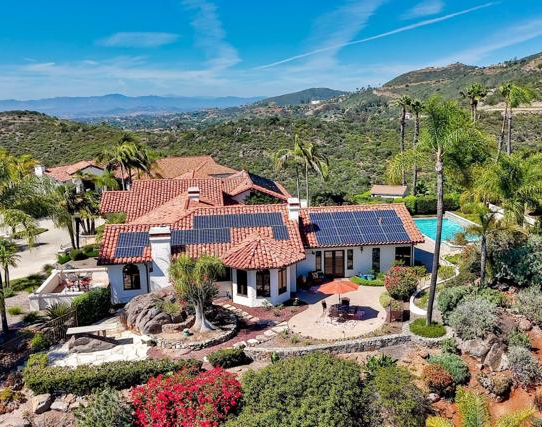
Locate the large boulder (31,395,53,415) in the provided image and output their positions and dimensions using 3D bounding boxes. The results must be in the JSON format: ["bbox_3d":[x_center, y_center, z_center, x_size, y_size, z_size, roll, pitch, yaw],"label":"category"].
[{"bbox_3d":[-10.730,8.950,21.650,0.950,0.850,0.800,-1,13,0],"label":"large boulder"}]

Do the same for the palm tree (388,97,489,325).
[{"bbox_3d":[9.050,0.250,25.400,5.100,12.600,5.100,4,14,20],"label":"palm tree"}]

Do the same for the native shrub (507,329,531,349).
[{"bbox_3d":[13.450,6.800,25.050,1.150,1.000,1.050,-1,13,0],"label":"native shrub"}]

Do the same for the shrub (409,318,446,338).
[{"bbox_3d":[8.732,6.403,25.815,1.898,0.445,1.898,4,14,19],"label":"shrub"}]

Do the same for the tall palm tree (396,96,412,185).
[{"bbox_3d":[17.900,-8.700,61.500,2.200,13.300,2.200,3,14,16],"label":"tall palm tree"}]

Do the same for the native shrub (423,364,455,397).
[{"bbox_3d":[8.614,8.527,23.651,1.522,1.289,1.446,4,14,21],"label":"native shrub"}]

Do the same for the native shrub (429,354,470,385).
[{"bbox_3d":[8.930,7.770,23.200,2.000,1.300,1.800,-1,13,0],"label":"native shrub"}]

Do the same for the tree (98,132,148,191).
[{"bbox_3d":[-14.400,-3.600,45.600,4.900,8.700,4.700,-1,13,0],"label":"tree"}]

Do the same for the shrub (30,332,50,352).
[{"bbox_3d":[-13.075,7.283,26.119,0.986,0.979,0.887,-8,15,-28],"label":"shrub"}]

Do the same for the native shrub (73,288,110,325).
[{"bbox_3d":[-10.785,5.638,27.815,2.206,2.034,1.875,-6,14,-22],"label":"native shrub"}]

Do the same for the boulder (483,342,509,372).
[{"bbox_3d":[11.600,7.380,23.750,1.300,1.450,1.050,-1,13,0],"label":"boulder"}]

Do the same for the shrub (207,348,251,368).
[{"bbox_3d":[-2.113,7.386,23.573,2.233,0.734,1.072,-2,13,-6],"label":"shrub"}]

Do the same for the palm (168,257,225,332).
[{"bbox_3d":[-3.980,4.280,25.000,2.900,4.150,2.800,-1,13,0],"label":"palm"}]

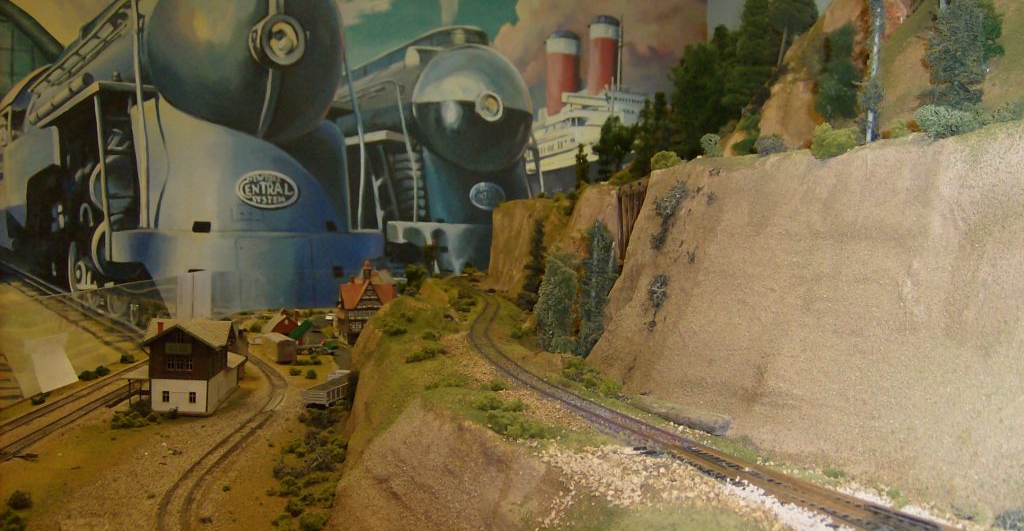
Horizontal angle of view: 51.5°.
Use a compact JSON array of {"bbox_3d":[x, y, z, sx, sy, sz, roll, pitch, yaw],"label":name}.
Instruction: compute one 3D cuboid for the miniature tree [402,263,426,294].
[{"bbox_3d":[-0.137,0.018,1.500,0.035,0.046,0.034,0,3,0],"label":"miniature tree"}]

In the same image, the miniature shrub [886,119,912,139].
[{"bbox_3d":[0.211,-0.075,0.580,0.013,0.011,0.013,0,5,0],"label":"miniature shrub"}]

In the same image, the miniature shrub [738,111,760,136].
[{"bbox_3d":[0.185,-0.111,0.830,0.017,0.019,0.017,0,5,0],"label":"miniature shrub"}]

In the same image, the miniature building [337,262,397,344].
[{"bbox_3d":[-0.222,0.055,1.645,0.082,0.121,0.075,-2,5,-18],"label":"miniature building"}]

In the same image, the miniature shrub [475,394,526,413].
[{"bbox_3d":[-0.007,0.093,0.720,0.034,0.009,0.019,0,5,0],"label":"miniature shrub"}]

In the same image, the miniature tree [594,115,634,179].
[{"bbox_3d":[0.114,-0.133,1.200,0.045,0.074,0.043,0,5,0],"label":"miniature tree"}]

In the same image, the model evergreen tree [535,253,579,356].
[{"bbox_3d":[0.034,0.028,0.810,0.034,0.076,0.032,0,3,0],"label":"model evergreen tree"}]

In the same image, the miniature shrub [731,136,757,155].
[{"bbox_3d":[0.162,-0.084,0.740,0.020,0.015,0.018,0,3,0],"label":"miniature shrub"}]

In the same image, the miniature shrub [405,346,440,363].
[{"bbox_3d":[-0.078,0.078,0.930,0.031,0.011,0.020,0,5,0],"label":"miniature shrub"}]

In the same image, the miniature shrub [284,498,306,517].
[{"bbox_3d":[-0.163,0.181,0.794,0.015,0.012,0.015,0,3,0],"label":"miniature shrub"}]

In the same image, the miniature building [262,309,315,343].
[{"bbox_3d":[-0.355,0.093,1.680,0.078,0.047,0.070,-2,5,-22],"label":"miniature building"}]

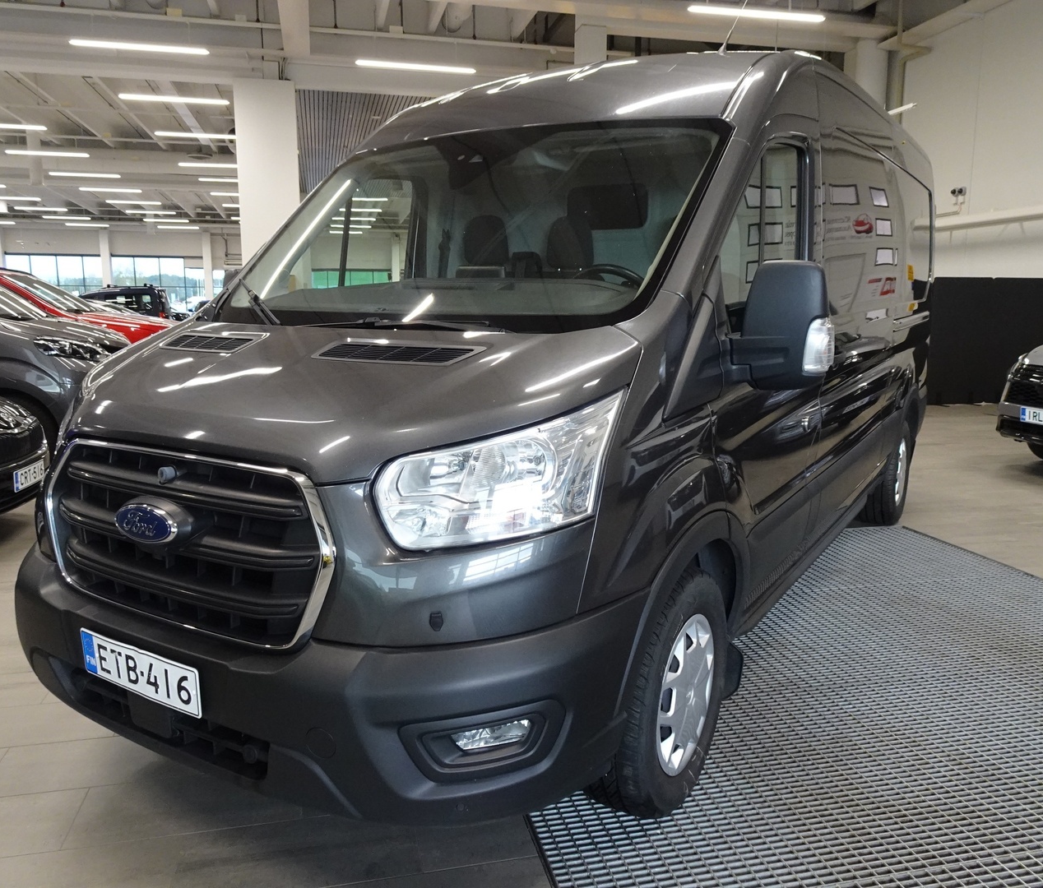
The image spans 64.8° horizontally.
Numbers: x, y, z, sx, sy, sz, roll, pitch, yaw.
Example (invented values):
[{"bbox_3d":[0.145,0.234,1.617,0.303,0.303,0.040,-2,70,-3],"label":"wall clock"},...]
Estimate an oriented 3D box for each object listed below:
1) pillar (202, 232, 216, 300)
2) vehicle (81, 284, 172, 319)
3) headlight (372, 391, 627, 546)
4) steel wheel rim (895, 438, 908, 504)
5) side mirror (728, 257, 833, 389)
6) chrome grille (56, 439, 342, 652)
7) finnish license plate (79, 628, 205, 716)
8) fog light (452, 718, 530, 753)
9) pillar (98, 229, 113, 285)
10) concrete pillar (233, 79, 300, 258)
[{"bbox_3d":[-12.922,-6.379,34.118,0.310,4.530,0.320,-2,9,-14],"label":"pillar"},{"bbox_3d":[-11.800,-3.240,22.000,4.300,1.920,1.840,-2,10,-15],"label":"vehicle"},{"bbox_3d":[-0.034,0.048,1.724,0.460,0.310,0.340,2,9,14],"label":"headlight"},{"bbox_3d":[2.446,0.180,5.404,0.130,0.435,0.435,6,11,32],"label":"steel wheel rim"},{"bbox_3d":[0.738,-0.338,2.330,0.275,0.360,0.185,6,11,32],"label":"side mirror"},{"bbox_3d":[-0.830,0.216,1.920,1.050,0.390,0.135,6,11,32],"label":"chrome grille"},{"bbox_3d":[-0.878,0.518,1.881,0.442,0.118,0.012,6,12,32],"label":"finnish license plate"},{"bbox_3d":[-0.065,0.586,1.687,0.165,0.070,0.070,2,9,12],"label":"fog light"},{"bbox_3d":[-16.699,-6.253,33.206,0.330,4.566,0.340,-2,9,-14],"label":"pillar"},{"bbox_3d":[-3.558,-2.762,11.767,0.810,4.475,0.620,-2,9,-14],"label":"concrete pillar"}]

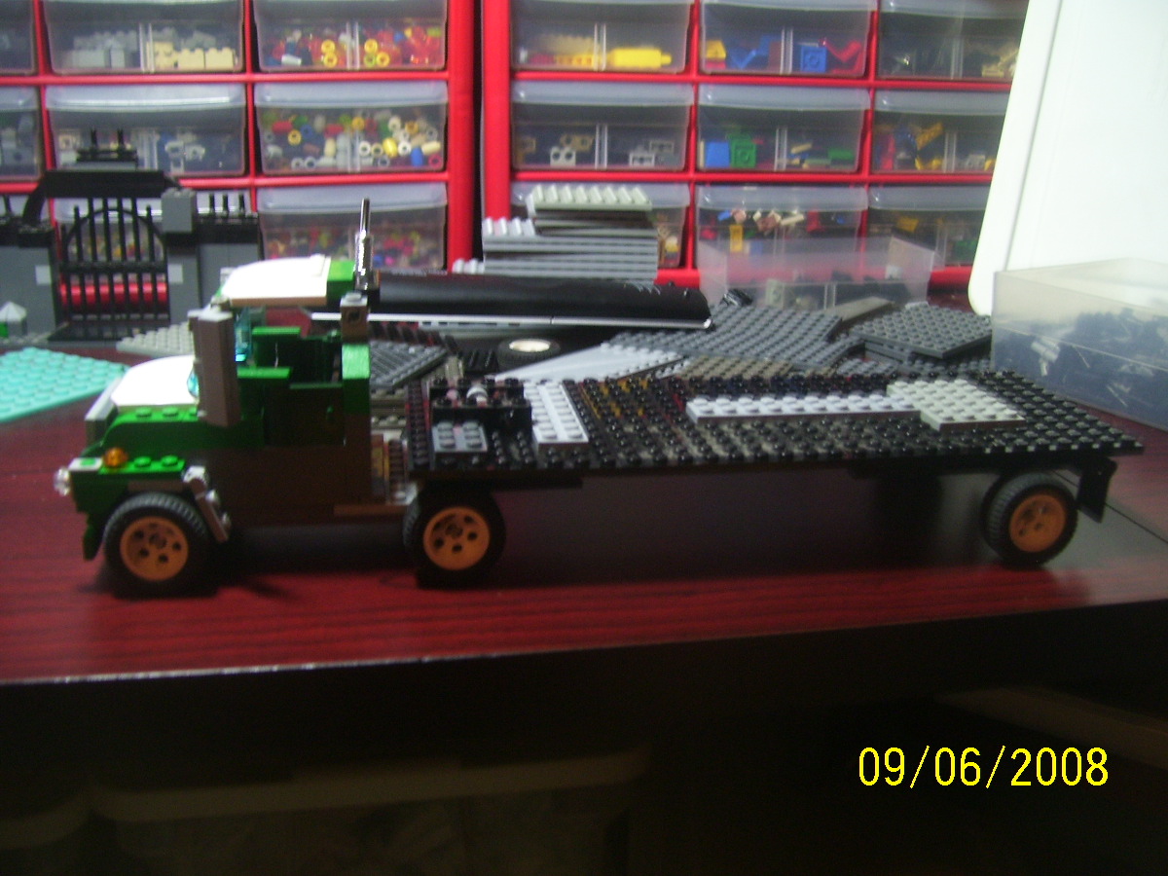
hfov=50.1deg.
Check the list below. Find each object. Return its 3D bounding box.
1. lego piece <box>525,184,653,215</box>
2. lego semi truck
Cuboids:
[{"bbox_3d":[0.003,-0.136,0.703,0.064,0.005,0.064,1,18,-3],"label":"lego piece"},{"bbox_3d":[0.008,-0.021,0.419,0.345,0.111,0.097,-1,18,-8],"label":"lego semi truck"}]

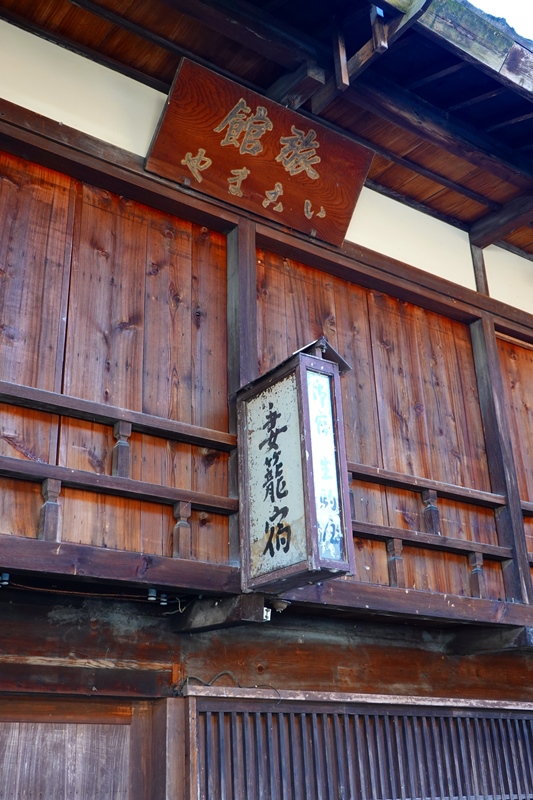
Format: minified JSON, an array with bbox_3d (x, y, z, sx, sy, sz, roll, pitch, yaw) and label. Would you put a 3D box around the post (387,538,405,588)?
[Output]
[{"bbox_3d":[0.645,0.823,4.412,0.058,0.262,0.058,15,-29,-32],"label":"post"}]

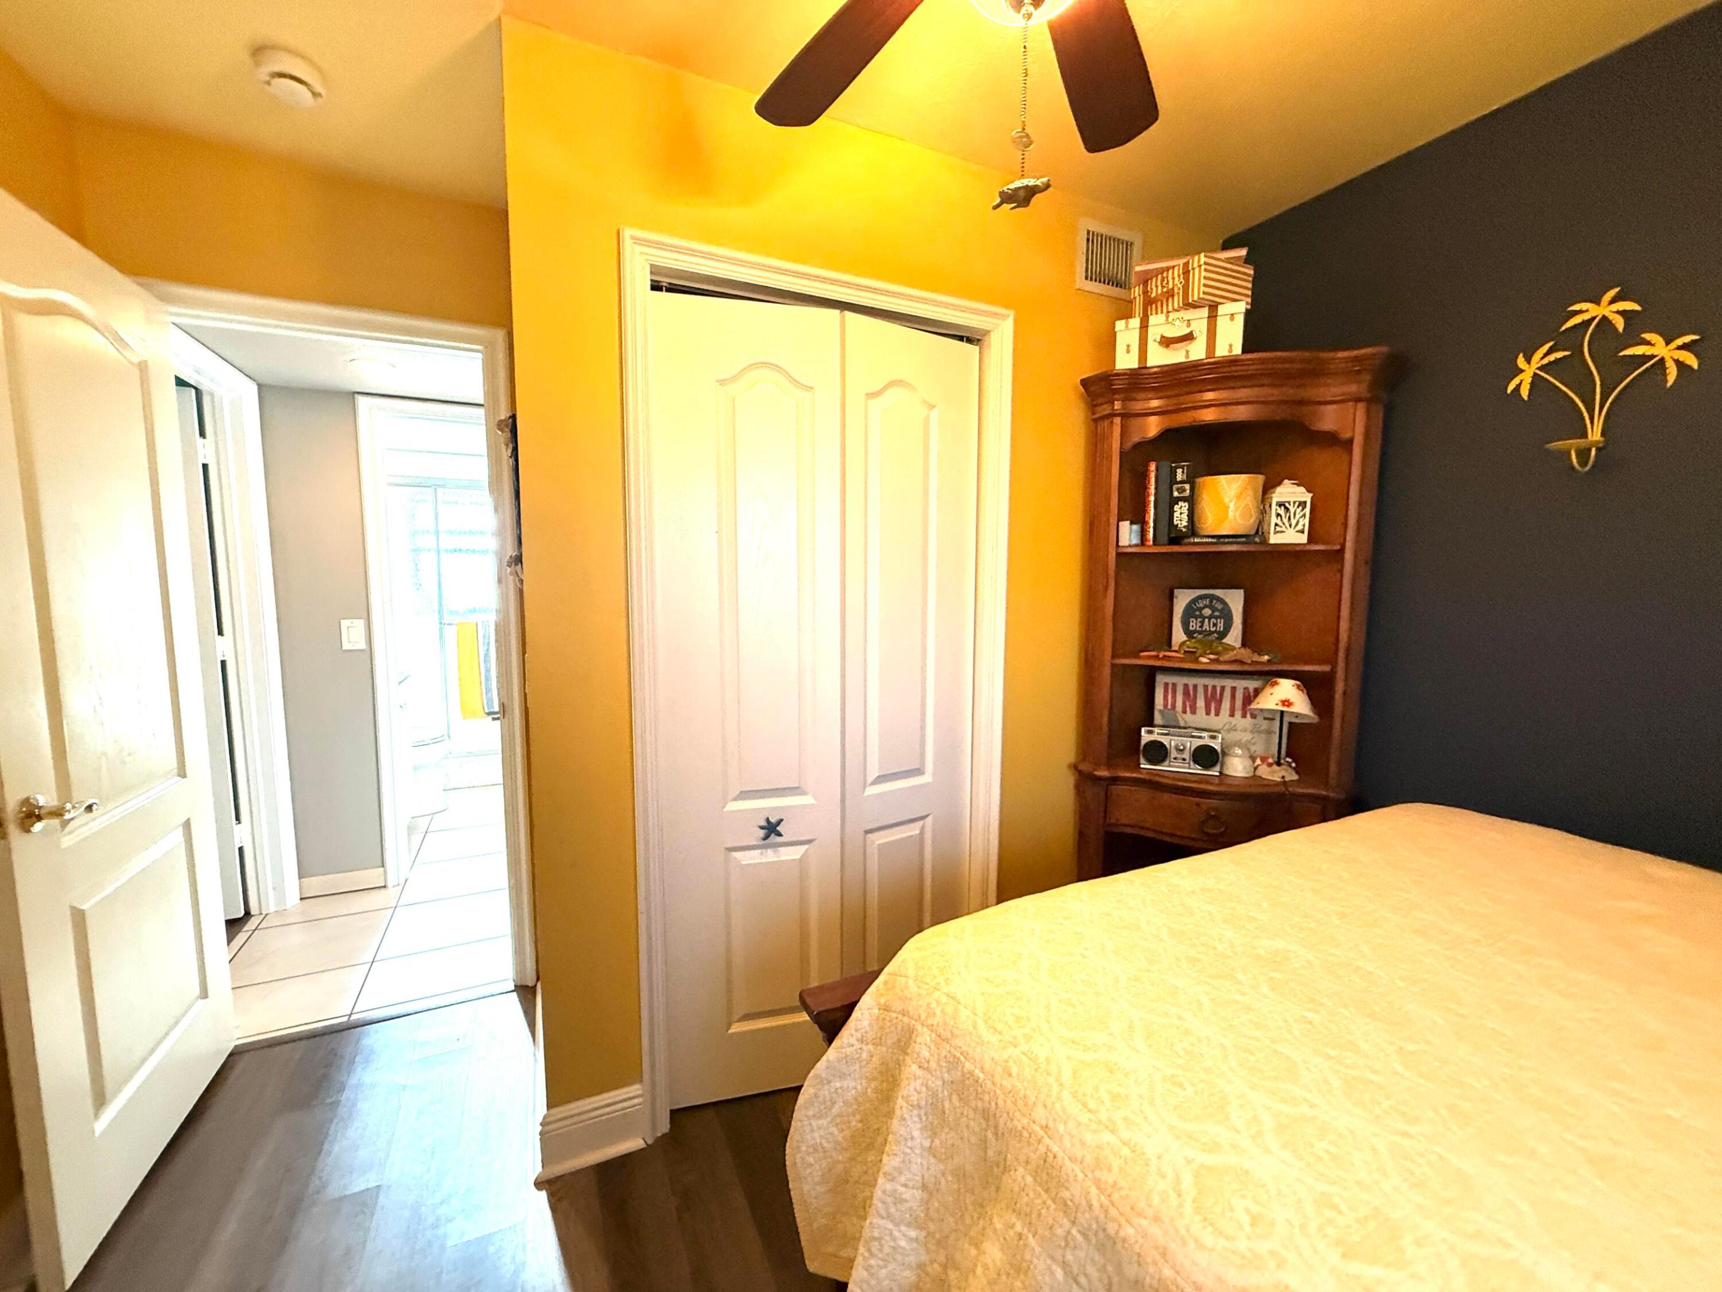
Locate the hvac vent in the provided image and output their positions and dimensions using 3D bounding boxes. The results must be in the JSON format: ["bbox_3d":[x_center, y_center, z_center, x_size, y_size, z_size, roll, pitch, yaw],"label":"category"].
[{"bbox_3d":[0.741,-1.146,2.080,0.250,0.198,0.020,-2,6,-26],"label":"hvac vent"}]

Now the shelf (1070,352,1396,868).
[{"bbox_3d":[1.081,0.183,2.168,0.810,1.960,0.522,2,6,19],"label":"shelf"}]

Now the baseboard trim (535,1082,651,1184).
[{"bbox_3d":[-0.624,1.132,1.629,0.240,0.152,0.026,-2,6,-26],"label":"baseboard trim"}]

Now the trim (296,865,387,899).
[{"bbox_3d":[-2.229,1.018,3.001,0.305,0.092,0.016,-2,6,-26],"label":"trim"}]

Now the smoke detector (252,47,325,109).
[{"bbox_3d":[-1.244,-1.232,1.521,0.125,0.052,0.125,-2,6,-26],"label":"smoke detector"}]

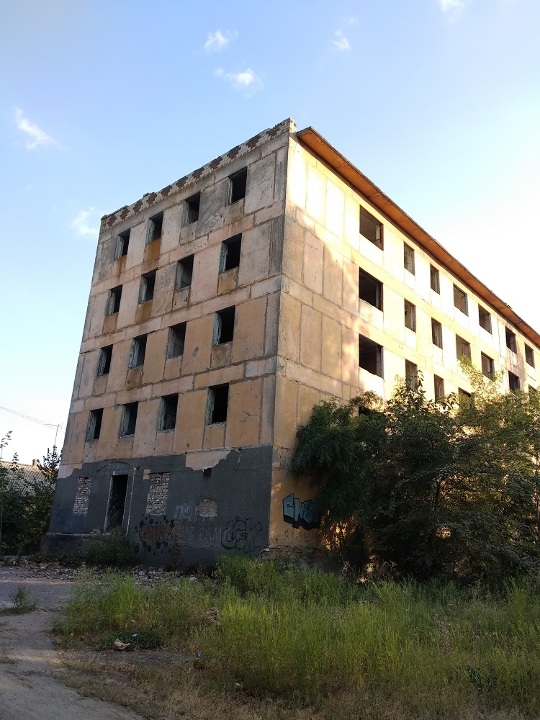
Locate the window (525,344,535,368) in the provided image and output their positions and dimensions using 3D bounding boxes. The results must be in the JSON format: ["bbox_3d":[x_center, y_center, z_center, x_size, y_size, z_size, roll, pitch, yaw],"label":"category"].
[{"bbox_3d":[18.206,-0.255,38.096,0.250,1.377,1.853,-12,-23,40],"label":"window"}]

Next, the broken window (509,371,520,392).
[{"bbox_3d":[15.444,1.562,34.430,0.250,1.309,1.938,-12,-23,40],"label":"broken window"}]

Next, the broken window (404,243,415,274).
[{"bbox_3d":[6.484,-4.733,25.470,0.200,1.343,1.040,-12,-23,40],"label":"broken window"}]

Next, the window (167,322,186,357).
[{"bbox_3d":[-3.482,-0.708,20.788,0.952,1.326,0.250,-12,-23,40],"label":"window"}]

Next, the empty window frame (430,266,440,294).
[{"bbox_3d":[8.270,-4.034,27.413,0.250,1.360,0.986,-12,-23,40],"label":"empty window frame"}]

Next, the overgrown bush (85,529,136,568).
[{"bbox_3d":[-5.635,6.663,19.167,2.000,1.420,1.500,-12,-23,40],"label":"overgrown bush"}]

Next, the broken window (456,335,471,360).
[{"bbox_3d":[10.210,-0.480,28.700,0.200,1.343,1.791,-12,-23,40],"label":"broken window"}]

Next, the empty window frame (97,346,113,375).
[{"bbox_3d":[-7.194,0.079,23.962,0.952,1.326,0.250,-12,-23,40],"label":"empty window frame"}]

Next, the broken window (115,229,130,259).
[{"bbox_3d":[-6.974,-5.440,25.977,0.997,1.353,0.200,-12,-23,40],"label":"broken window"}]

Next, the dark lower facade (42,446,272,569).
[{"bbox_3d":[-4.672,5.412,19.765,12.784,3.774,0.350,-12,-23,40],"label":"dark lower facade"}]

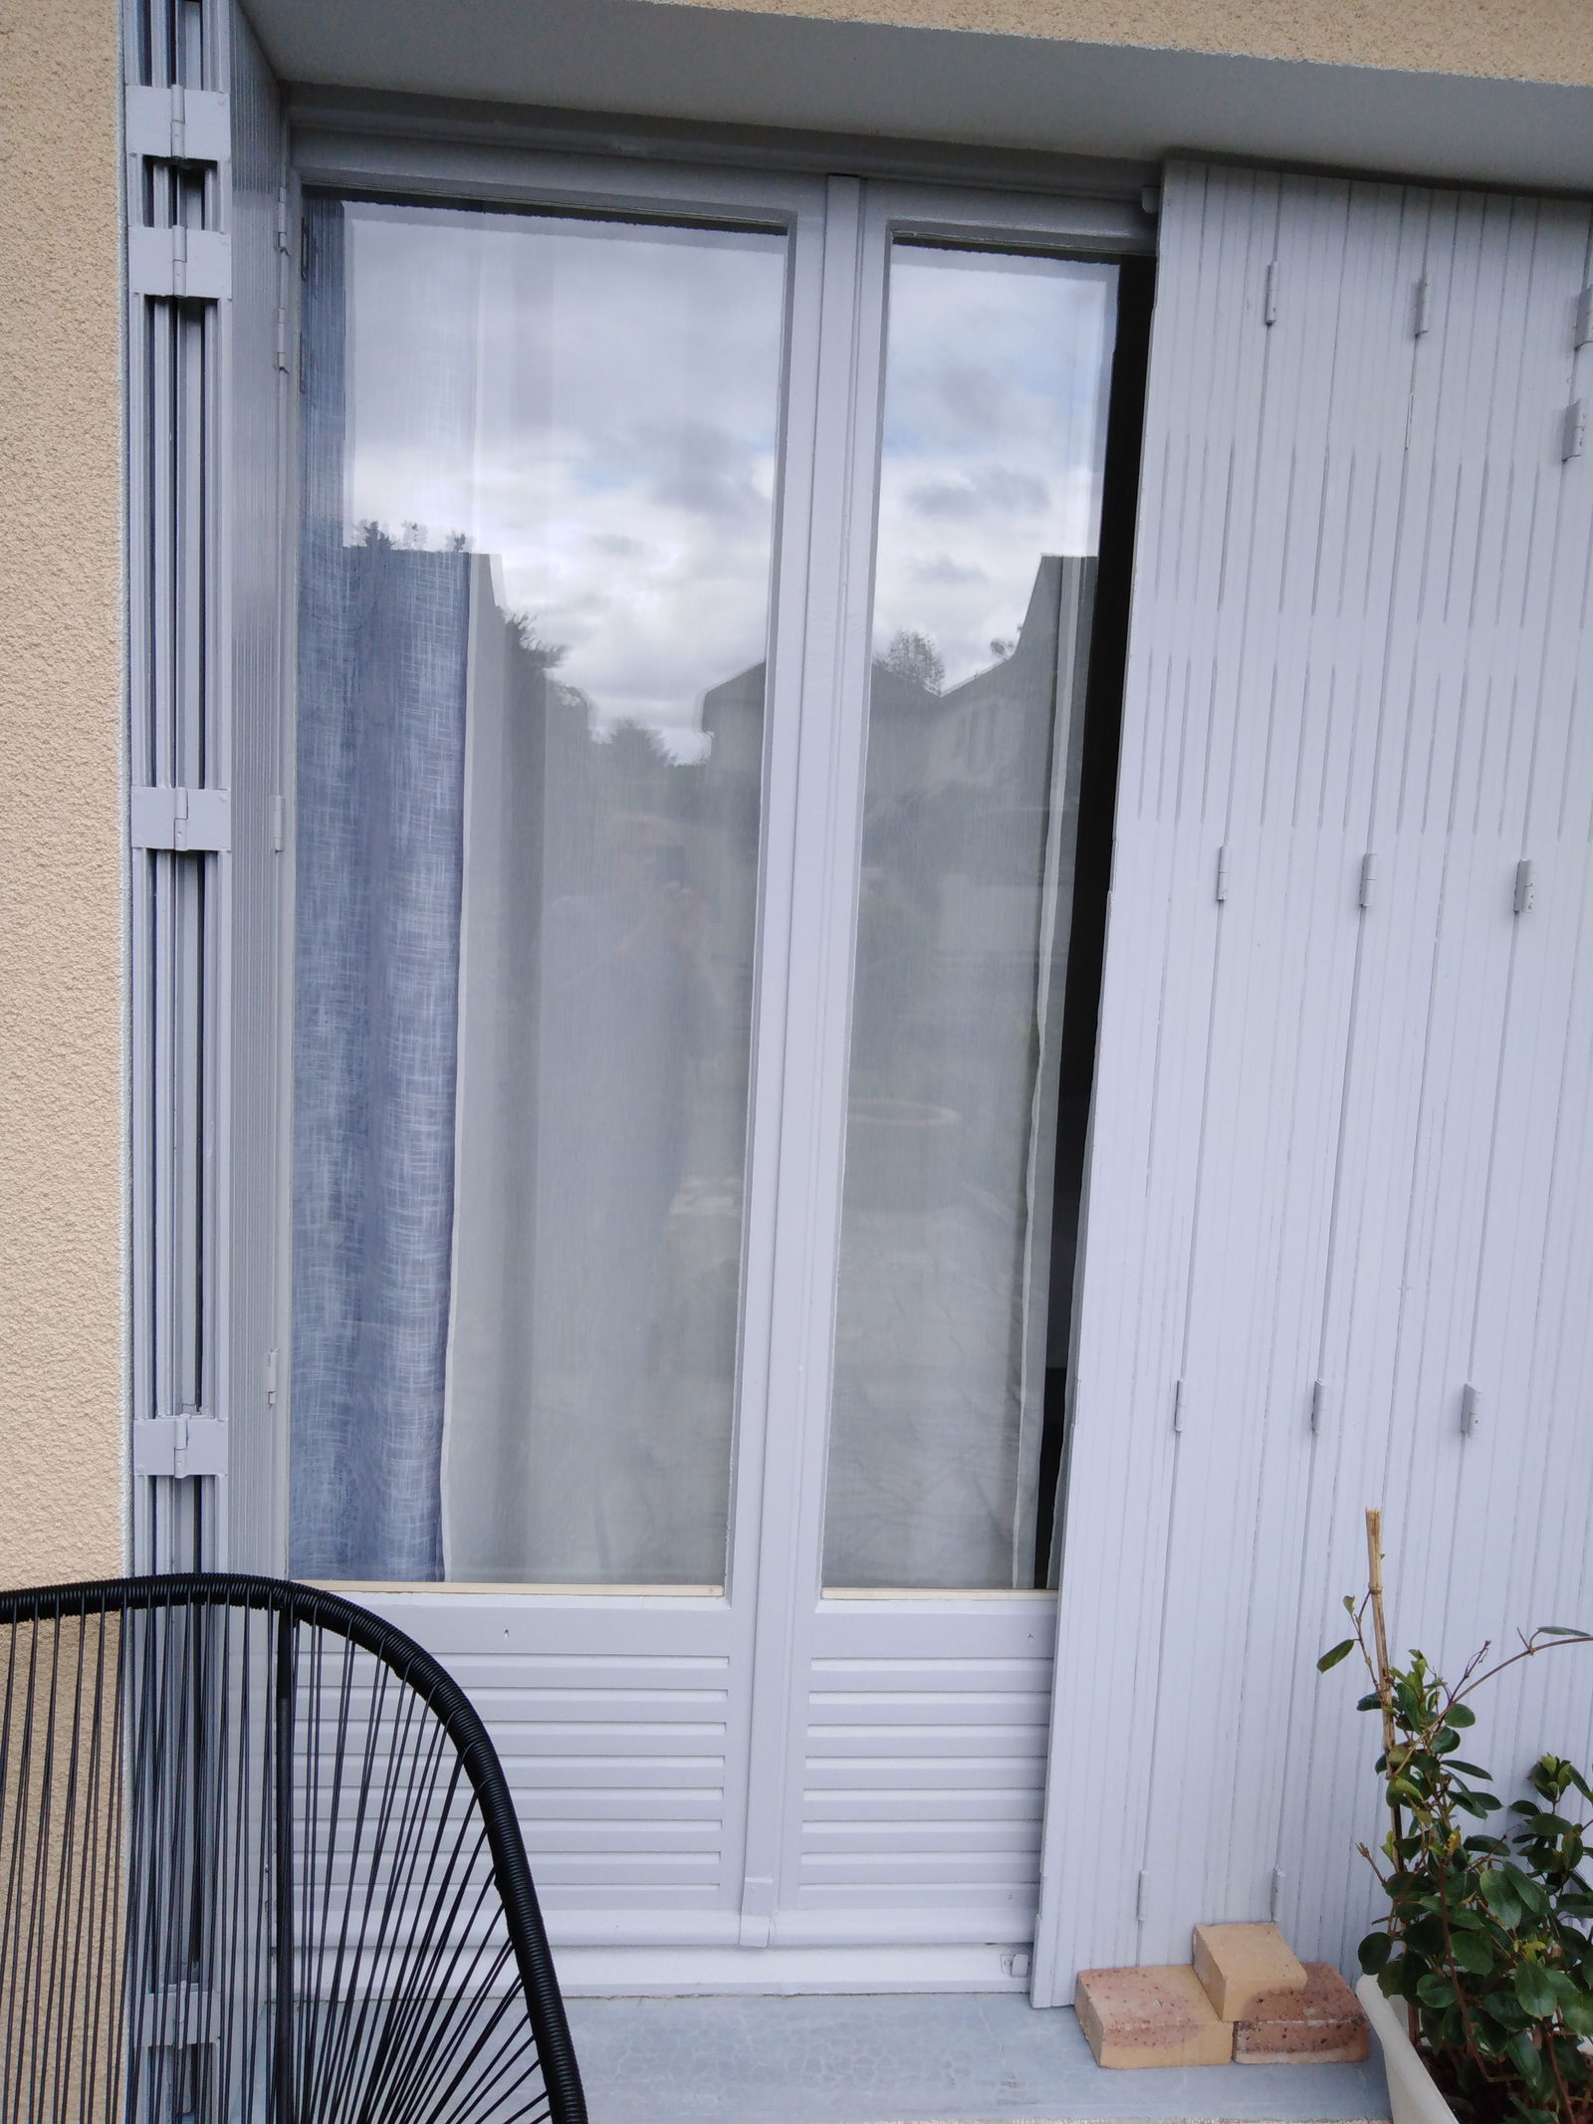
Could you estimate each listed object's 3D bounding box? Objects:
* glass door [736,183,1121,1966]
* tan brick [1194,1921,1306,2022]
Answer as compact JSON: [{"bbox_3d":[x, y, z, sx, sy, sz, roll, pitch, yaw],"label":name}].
[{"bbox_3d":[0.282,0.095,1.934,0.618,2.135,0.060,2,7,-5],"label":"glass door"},{"bbox_3d":[0.569,1.142,2.004,0.107,0.057,0.106,2,7,-5],"label":"tan brick"}]

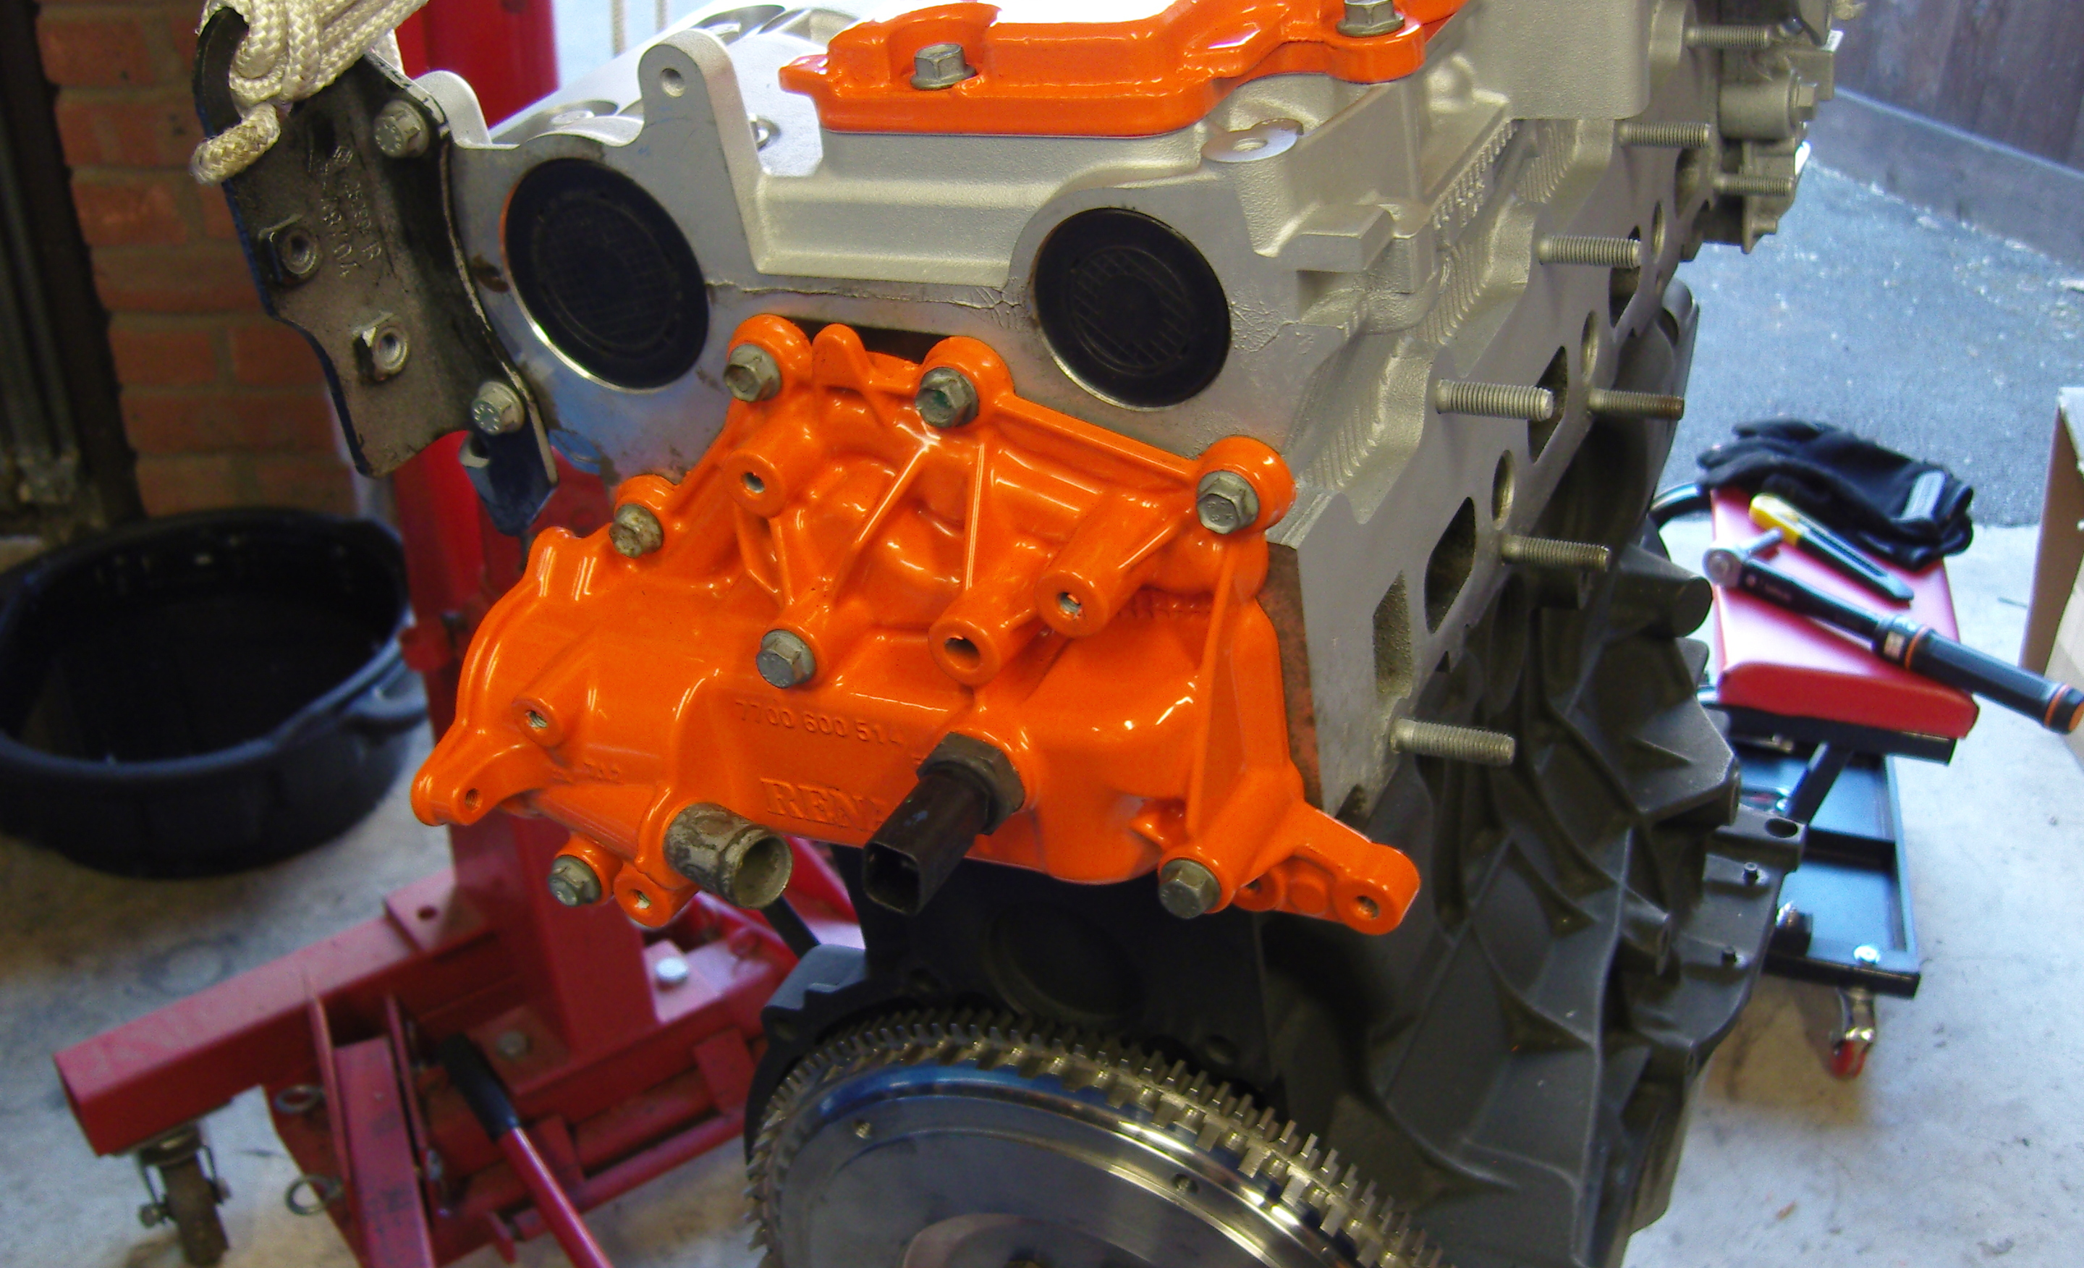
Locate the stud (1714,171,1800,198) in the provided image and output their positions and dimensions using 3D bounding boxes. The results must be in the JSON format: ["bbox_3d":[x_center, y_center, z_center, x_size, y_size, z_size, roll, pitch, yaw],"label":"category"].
[{"bbox_3d":[0.261,-0.165,0.750,0.028,0.008,0.008,8,36,28],"label":"stud"}]

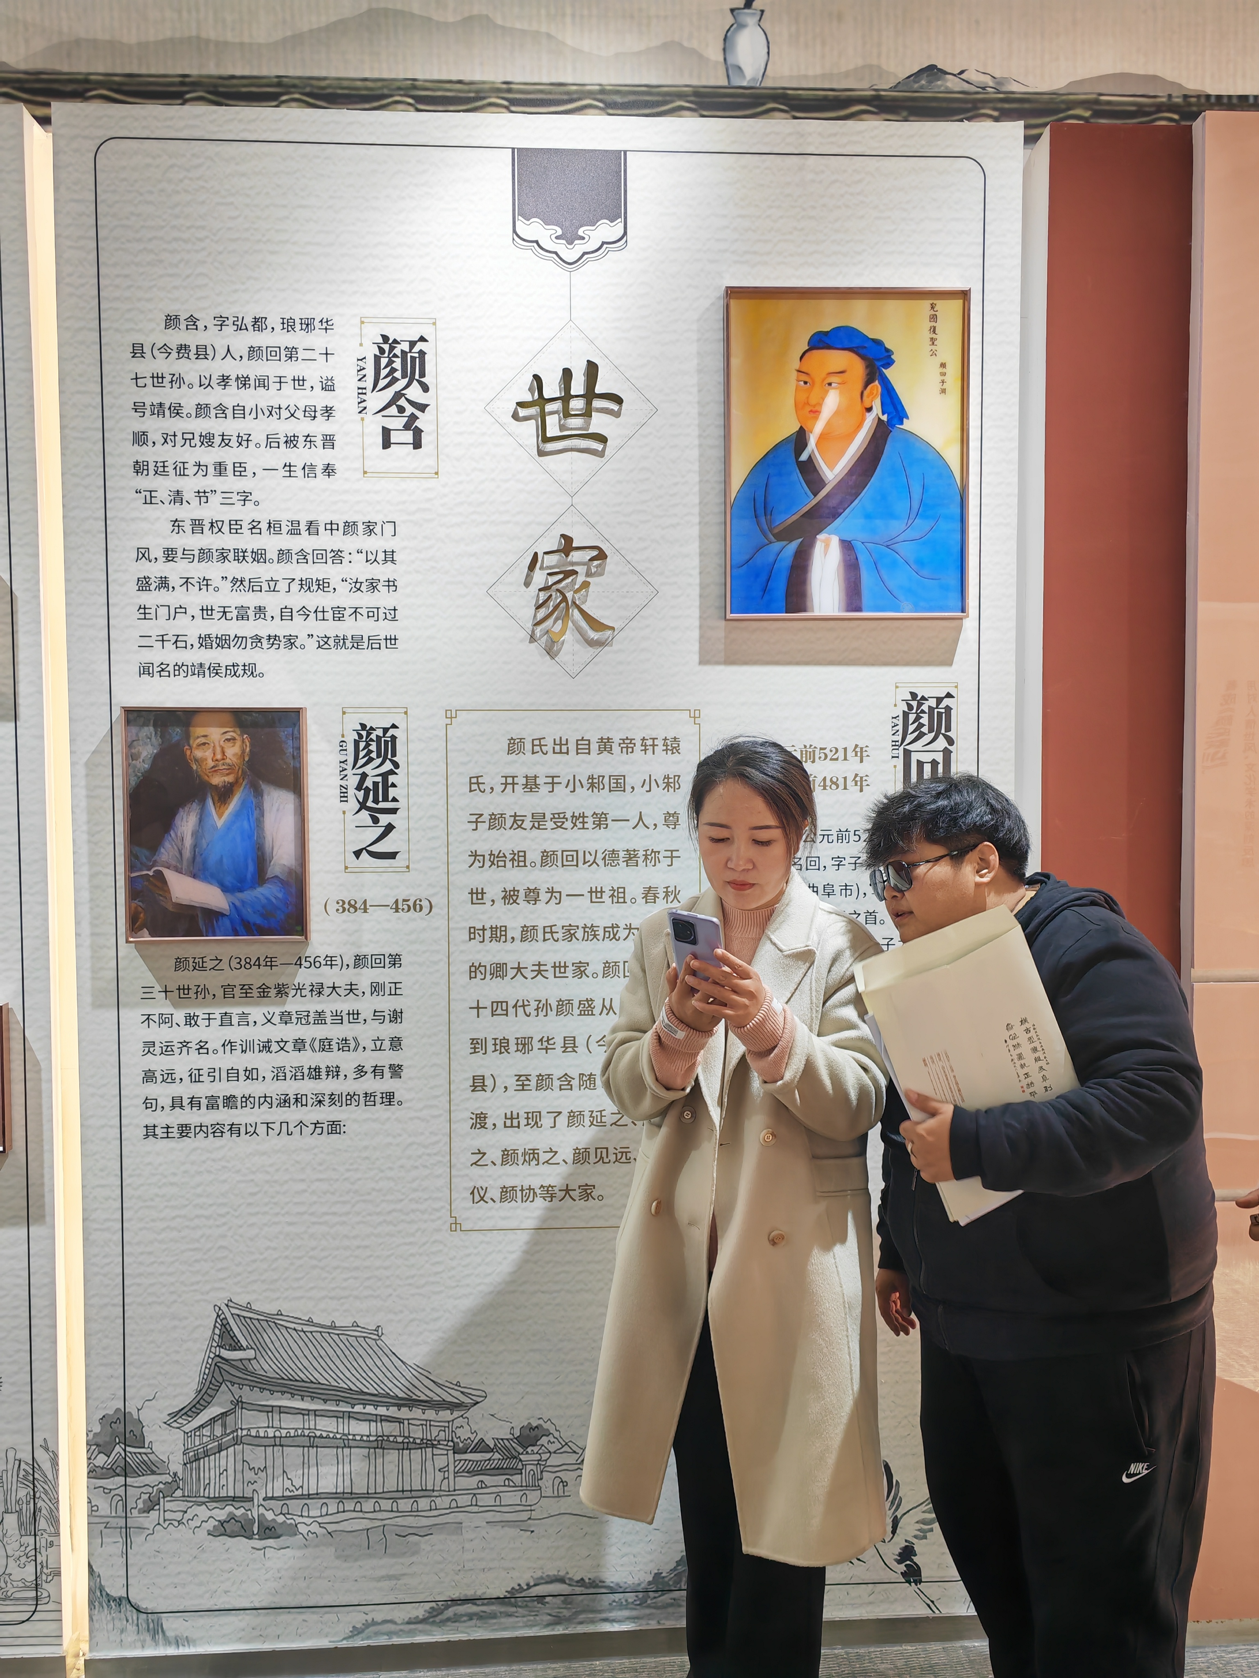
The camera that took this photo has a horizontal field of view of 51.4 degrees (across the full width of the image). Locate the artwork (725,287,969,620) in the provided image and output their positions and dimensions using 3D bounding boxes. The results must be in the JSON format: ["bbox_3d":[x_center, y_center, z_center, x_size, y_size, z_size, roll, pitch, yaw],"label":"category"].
[{"bbox_3d":[0.374,-0.660,2.259,0.423,0.561,0.030,0,3,-3],"label":"artwork"}]

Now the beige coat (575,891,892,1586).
[{"bbox_3d":[0.147,0.503,1.830,0.430,0.925,0.380,1,3,22],"label":"beige coat"}]

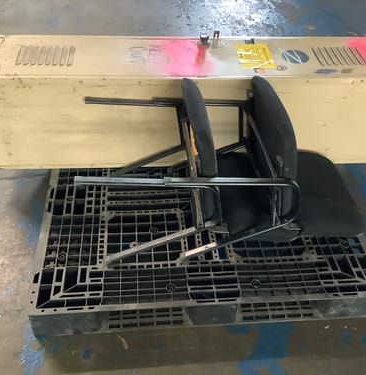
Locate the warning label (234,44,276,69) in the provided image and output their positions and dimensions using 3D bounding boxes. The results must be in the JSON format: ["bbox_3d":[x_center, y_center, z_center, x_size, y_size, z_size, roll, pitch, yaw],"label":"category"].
[{"bbox_3d":[0.298,-0.544,1.853,0.142,0.004,0.207,-1,44,-5],"label":"warning label"}]

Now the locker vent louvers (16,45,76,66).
[{"bbox_3d":[-0.543,-0.525,1.783,0.222,0.010,0.166,-1,44,-5],"label":"locker vent louvers"}]

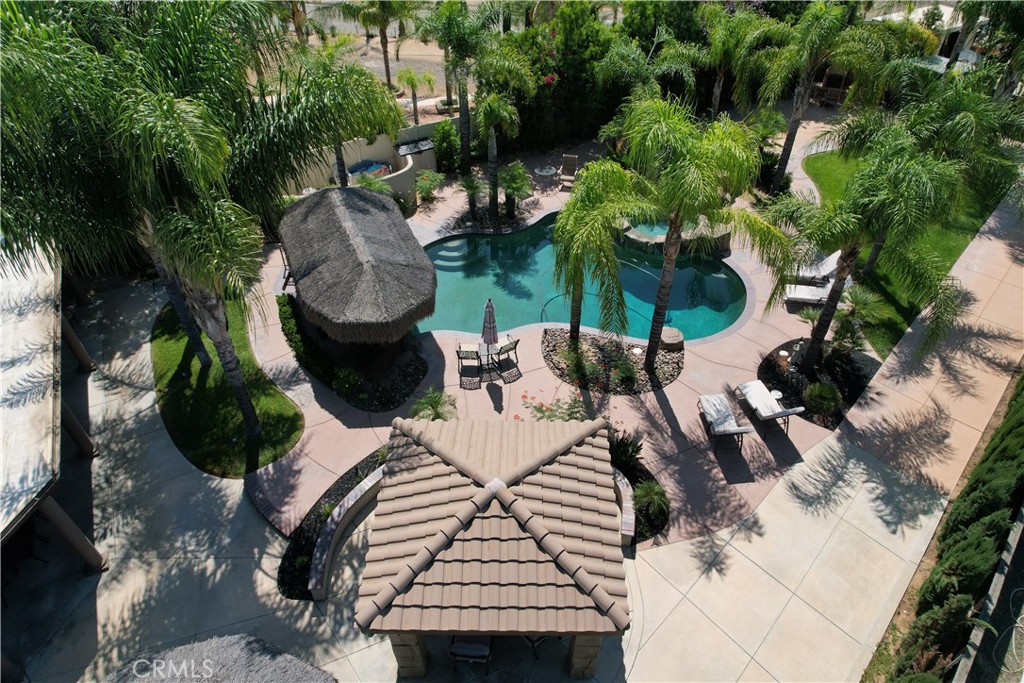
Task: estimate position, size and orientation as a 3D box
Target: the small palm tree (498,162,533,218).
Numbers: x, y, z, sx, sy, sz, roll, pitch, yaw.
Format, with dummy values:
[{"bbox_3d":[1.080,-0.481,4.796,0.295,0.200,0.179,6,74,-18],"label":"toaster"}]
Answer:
[{"bbox_3d":[0.100,-5.450,22.679,1.250,2.150,1.250,0,42,0],"label":"small palm tree"}]

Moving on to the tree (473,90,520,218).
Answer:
[{"bbox_3d":[-0.574,-6.265,21.792,1.750,4.850,1.750,0,43,0],"label":"tree"}]

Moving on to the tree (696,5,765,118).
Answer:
[{"bbox_3d":[9.157,-11.673,27.327,3.000,5.200,3.000,0,43,0],"label":"tree"}]

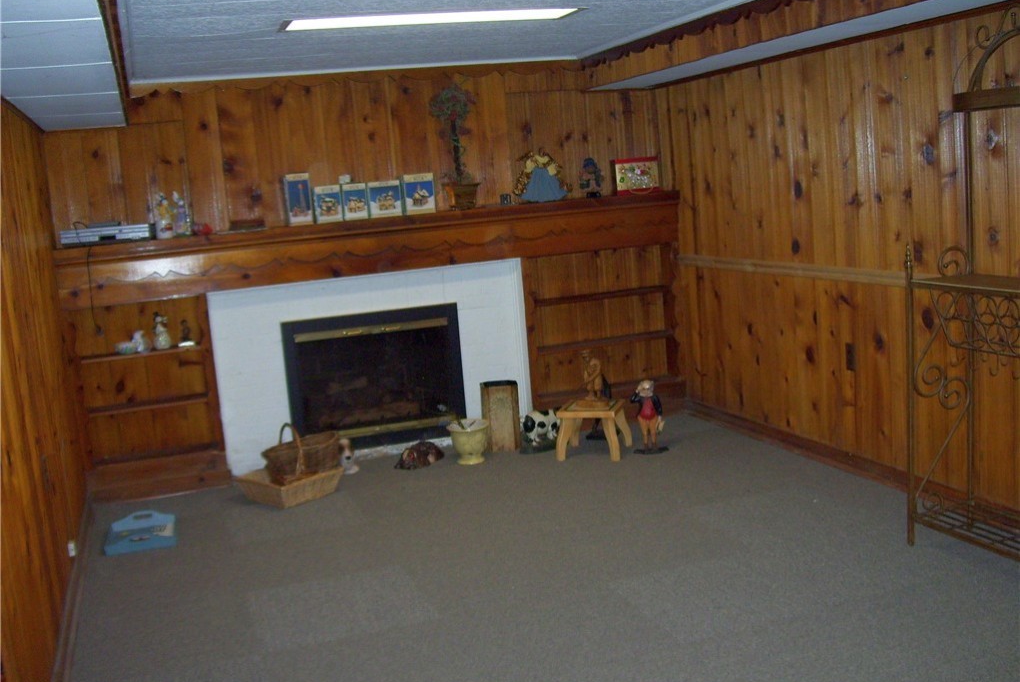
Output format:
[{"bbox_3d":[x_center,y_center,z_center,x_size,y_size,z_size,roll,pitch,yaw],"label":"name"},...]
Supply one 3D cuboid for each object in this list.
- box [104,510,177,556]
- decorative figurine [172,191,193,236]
[{"bbox_3d":[-1.630,0.840,4.706,0.290,0.080,0.345,-7,9,-13],"label":"box"},{"bbox_3d":[-1.679,-0.644,5.407,0.090,0.225,0.080,-7,9,-15],"label":"decorative figurine"}]

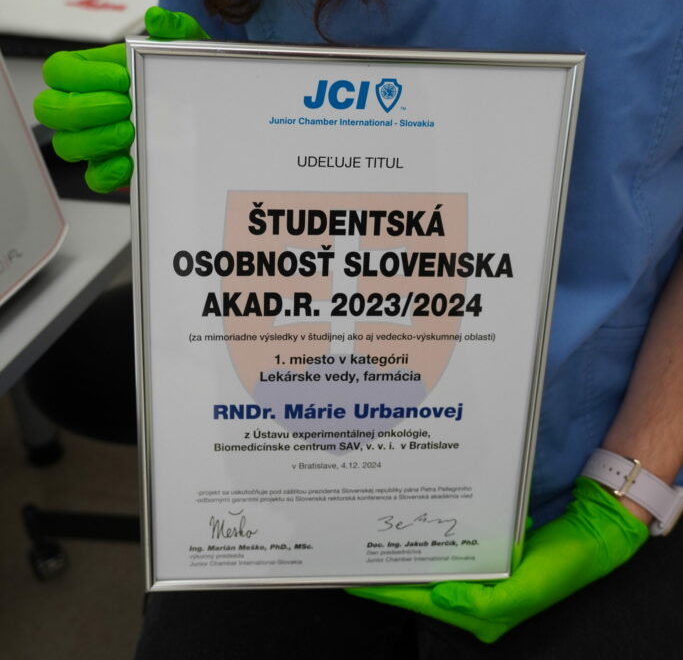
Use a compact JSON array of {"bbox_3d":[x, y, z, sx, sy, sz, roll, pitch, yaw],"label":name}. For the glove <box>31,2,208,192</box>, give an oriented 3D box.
[{"bbox_3d":[-0.091,-0.118,0.574,0.074,0.096,0.155,15,17,29],"label":"glove"}]

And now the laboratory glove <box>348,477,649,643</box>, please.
[{"bbox_3d":[0.095,0.139,0.666,0.187,0.082,0.088,-13,24,-7],"label":"laboratory glove"}]

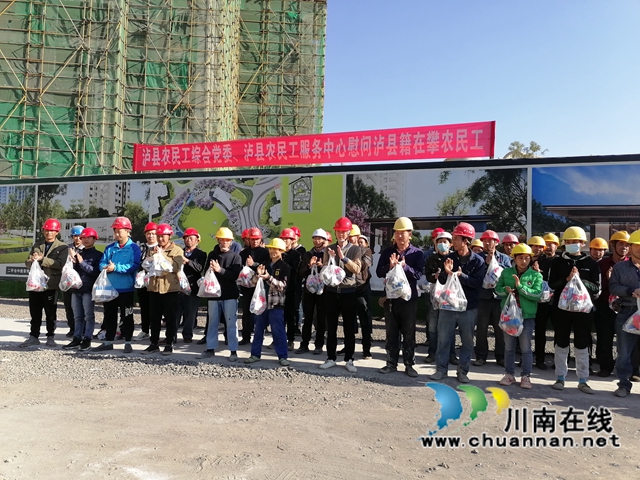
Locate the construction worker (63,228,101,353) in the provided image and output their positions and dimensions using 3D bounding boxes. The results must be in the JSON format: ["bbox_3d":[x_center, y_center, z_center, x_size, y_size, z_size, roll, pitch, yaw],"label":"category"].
[{"bbox_3d":[-3.350,0.678,7.042,0.520,1.700,0.460,1,-1,14],"label":"construction worker"}]

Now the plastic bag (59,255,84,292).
[{"bbox_3d":[-3.432,0.475,6.880,0.310,0.480,0.210,1,-1,-6],"label":"plastic bag"}]

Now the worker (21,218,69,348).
[{"bbox_3d":[-3.849,0.610,7.000,0.540,1.807,0.460,1,-2,9],"label":"worker"}]

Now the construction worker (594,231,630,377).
[{"bbox_3d":[3.510,0.756,5.970,0.540,1.728,0.460,0,-2,27],"label":"construction worker"}]

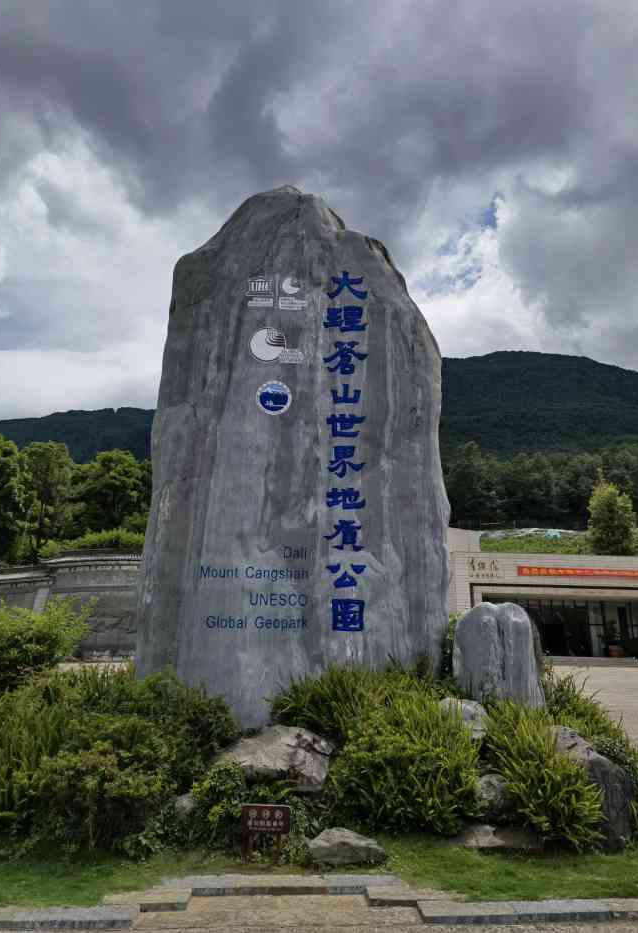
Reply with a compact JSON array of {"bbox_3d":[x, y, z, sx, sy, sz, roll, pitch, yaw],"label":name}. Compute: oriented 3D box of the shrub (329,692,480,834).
[{"bbox_3d":[0.791,2.722,6.733,1.400,1.080,1.100,0,-15,0],"label":"shrub"}]

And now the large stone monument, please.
[{"bbox_3d":[-0.354,-0.441,9.358,3.650,7.200,1.600,0,-15,0],"label":"large stone monument"}]

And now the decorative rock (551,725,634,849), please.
[{"bbox_3d":[2.427,2.786,6.458,0.740,0.940,0.700,0,-15,0],"label":"decorative rock"}]

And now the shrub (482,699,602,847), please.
[{"bbox_3d":[2.023,2.711,6.529,1.020,1.080,0.950,0,-15,0],"label":"shrub"}]

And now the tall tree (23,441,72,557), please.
[{"bbox_3d":[-13.699,1.782,36.724,2.500,6.200,2.500,0,-15,0],"label":"tall tree"}]

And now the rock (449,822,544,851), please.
[{"bbox_3d":[1.490,3.069,6.075,0.800,0.200,0.500,0,-15,0],"label":"rock"}]

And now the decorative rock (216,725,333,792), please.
[{"bbox_3d":[-0.437,2.737,6.987,1.120,0.500,0.800,0,-15,0],"label":"decorative rock"}]

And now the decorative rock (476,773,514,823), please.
[{"bbox_3d":[1.554,2.979,6.408,0.360,0.460,0.380,0,-15,0],"label":"decorative rock"}]

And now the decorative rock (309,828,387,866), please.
[{"bbox_3d":[0.214,2.932,5.666,0.600,0.260,0.420,0,-15,0],"label":"decorative rock"}]

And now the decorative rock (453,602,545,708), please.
[{"bbox_3d":[2.058,2.255,8.300,1.080,1.350,0.800,0,-15,0],"label":"decorative rock"}]

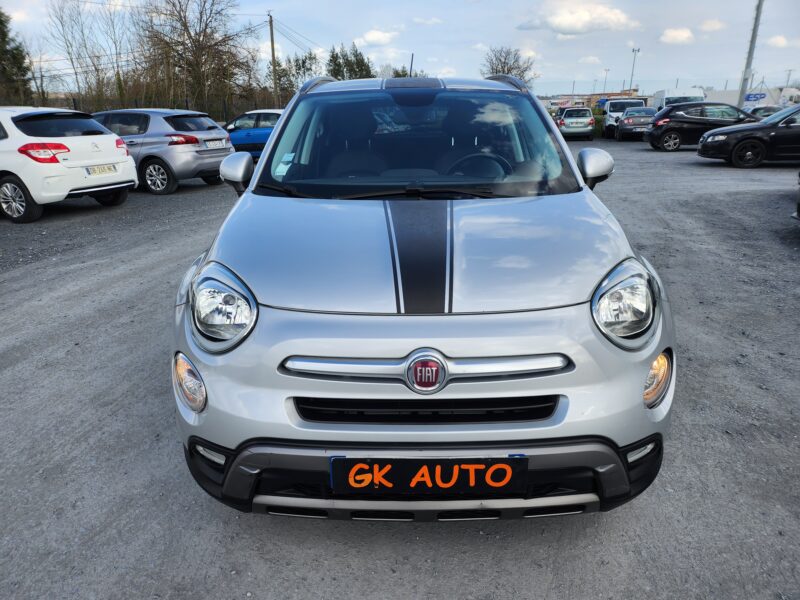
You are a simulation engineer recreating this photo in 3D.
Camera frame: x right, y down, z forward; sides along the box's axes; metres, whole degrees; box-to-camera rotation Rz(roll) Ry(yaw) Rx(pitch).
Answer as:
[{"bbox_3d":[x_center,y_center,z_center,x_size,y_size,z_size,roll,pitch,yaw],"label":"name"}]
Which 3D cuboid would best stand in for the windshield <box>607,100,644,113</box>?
[{"bbox_3d":[11.100,-9.470,27.200,1.650,0.580,0.500,6,20,16],"label":"windshield"}]

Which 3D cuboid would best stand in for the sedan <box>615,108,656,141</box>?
[{"bbox_3d":[10.750,-7.900,24.680,1.830,1.470,4.750,5,20,16],"label":"sedan"}]

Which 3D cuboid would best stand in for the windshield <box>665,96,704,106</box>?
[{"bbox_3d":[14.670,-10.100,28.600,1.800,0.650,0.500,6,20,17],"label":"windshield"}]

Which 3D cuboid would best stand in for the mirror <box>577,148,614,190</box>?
[{"bbox_3d":[0.966,-0.672,2.787,0.200,0.190,0.150,-1,19,0],"label":"mirror"}]

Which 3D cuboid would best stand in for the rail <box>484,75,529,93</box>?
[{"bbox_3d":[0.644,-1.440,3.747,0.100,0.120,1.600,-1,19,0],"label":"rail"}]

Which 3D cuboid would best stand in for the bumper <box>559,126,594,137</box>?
[{"bbox_3d":[8.200,-7.800,25.680,1.630,0.440,0.400,5,20,16],"label":"bumper"}]

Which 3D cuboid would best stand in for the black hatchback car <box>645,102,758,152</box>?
[{"bbox_3d":[9.871,-5.419,17.328,3.960,1.460,1.760,4,20,12],"label":"black hatchback car"}]

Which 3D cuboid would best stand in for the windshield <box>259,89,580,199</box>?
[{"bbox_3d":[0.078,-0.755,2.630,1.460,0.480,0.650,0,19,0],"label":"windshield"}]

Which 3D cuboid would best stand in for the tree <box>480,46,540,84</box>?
[{"bbox_3d":[9.155,-18.116,46.661,5.000,6.100,4.800,-1,19,0],"label":"tree"}]

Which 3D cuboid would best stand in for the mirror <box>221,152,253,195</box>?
[{"bbox_3d":[-0.838,-0.647,2.860,0.185,0.205,0.140,0,19,0],"label":"mirror"}]

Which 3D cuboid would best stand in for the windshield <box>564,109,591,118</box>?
[{"bbox_3d":[8.230,-8.600,25.580,1.270,0.420,0.260,5,20,16],"label":"windshield"}]

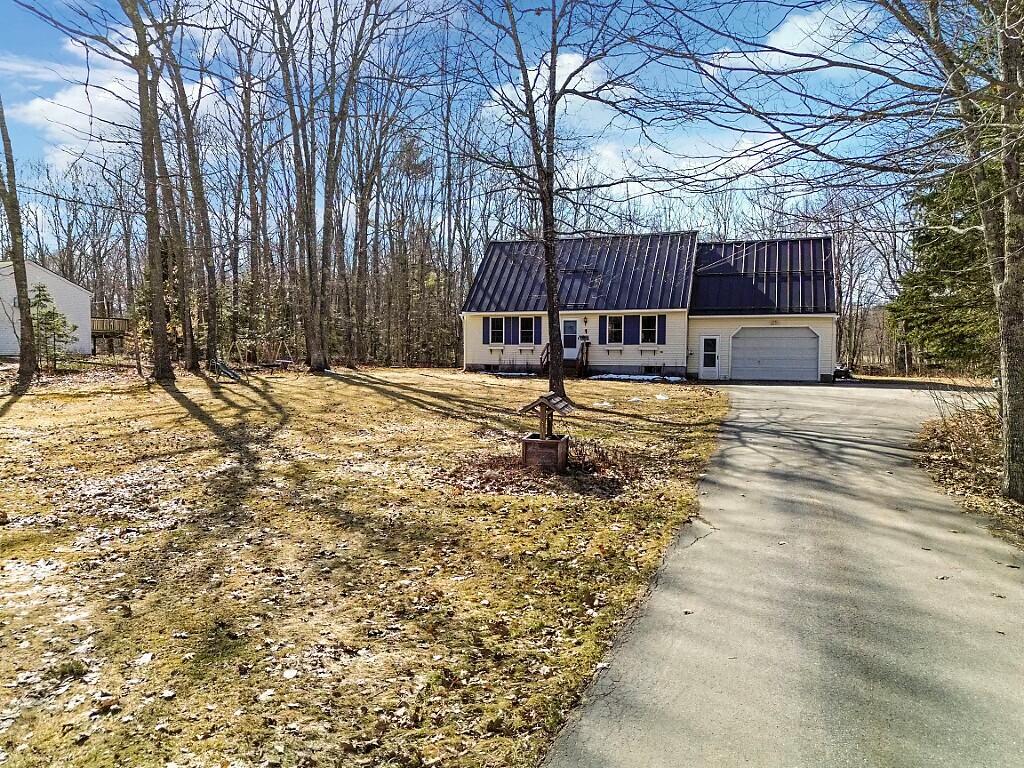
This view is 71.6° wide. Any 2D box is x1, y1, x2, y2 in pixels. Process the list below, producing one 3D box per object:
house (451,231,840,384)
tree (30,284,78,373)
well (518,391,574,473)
[{"bbox_3d":[7.404,-4.342,38.993,18.400,7.750,8.800,1,4,19],"label":"house"},{"bbox_3d":[-23.844,-2.922,36.860,2.400,4.550,2.400,0,4,0],"label":"tree"},{"bbox_3d":[0.601,0.814,12.050,0.780,1.270,0.900,1,4,16],"label":"well"}]

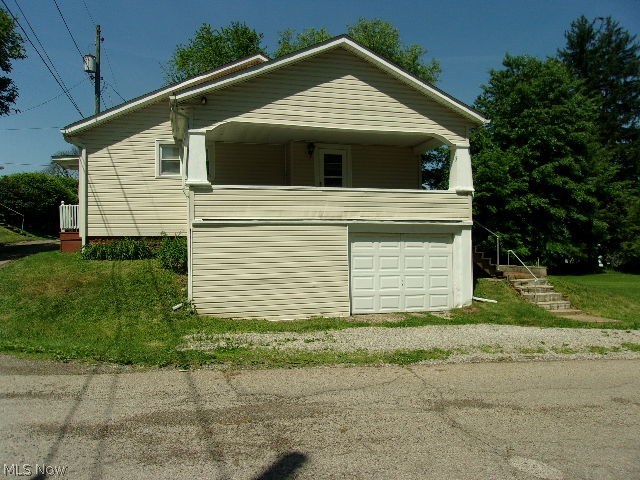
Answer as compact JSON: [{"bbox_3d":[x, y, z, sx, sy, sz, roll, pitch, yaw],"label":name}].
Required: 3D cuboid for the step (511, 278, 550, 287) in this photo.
[{"bbox_3d":[5.650,1.143,13.553,1.080,0.179,0.312,-1,-1,-17],"label":"step"}]

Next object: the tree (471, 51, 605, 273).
[{"bbox_3d":[8.185,-2.991,18.957,5.800,8.140,5.800,-1,-1,-17],"label":"tree"}]

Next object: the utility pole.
[{"bbox_3d":[-9.733,-4.514,21.948,0.280,9.968,0.280,-1,-1,-17],"label":"utility pole"}]

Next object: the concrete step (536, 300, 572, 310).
[{"bbox_3d":[5.914,1.668,12.711,1.080,0.179,0.312,-1,-1,-17],"label":"concrete step"}]

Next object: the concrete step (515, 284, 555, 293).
[{"bbox_3d":[5.738,1.318,13.272,1.080,0.179,0.312,-1,-1,-17],"label":"concrete step"}]

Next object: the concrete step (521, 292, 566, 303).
[{"bbox_3d":[5.826,1.493,12.992,1.080,0.179,0.312,-1,-1,-17],"label":"concrete step"}]

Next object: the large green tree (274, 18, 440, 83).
[{"bbox_3d":[2.703,-6.853,31.923,10.300,14.694,10.300,-1,-1,-17],"label":"large green tree"}]

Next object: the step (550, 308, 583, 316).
[{"bbox_3d":[6.002,1.843,12.430,1.080,0.179,0.312,-1,-1,-17],"label":"step"}]

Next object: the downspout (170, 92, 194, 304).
[{"bbox_3d":[-2.945,-0.864,10.627,0.320,4.255,0.280,-1,-1,-17],"label":"downspout"}]

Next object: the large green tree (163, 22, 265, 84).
[{"bbox_3d":[-6.301,-6.234,29.928,7.300,13.676,7.300,-1,-1,-17],"label":"large green tree"}]

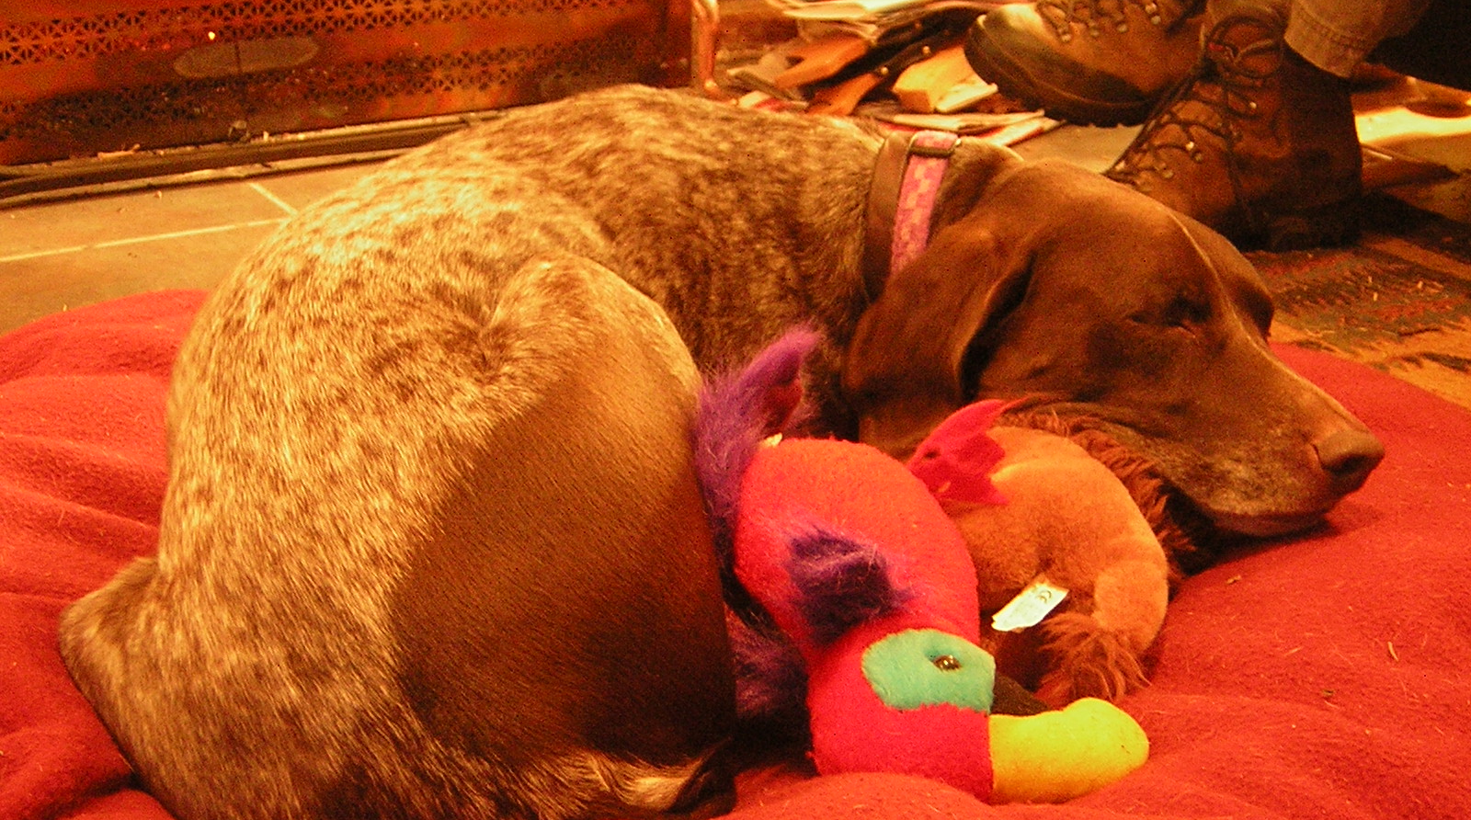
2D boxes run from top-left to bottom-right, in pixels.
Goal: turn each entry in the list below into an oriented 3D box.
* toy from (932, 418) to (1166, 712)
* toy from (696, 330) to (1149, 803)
[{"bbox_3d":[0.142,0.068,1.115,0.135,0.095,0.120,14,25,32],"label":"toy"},{"bbox_3d":[0.071,0.066,1.090,0.170,0.110,0.235,-4,39,-9],"label":"toy"}]

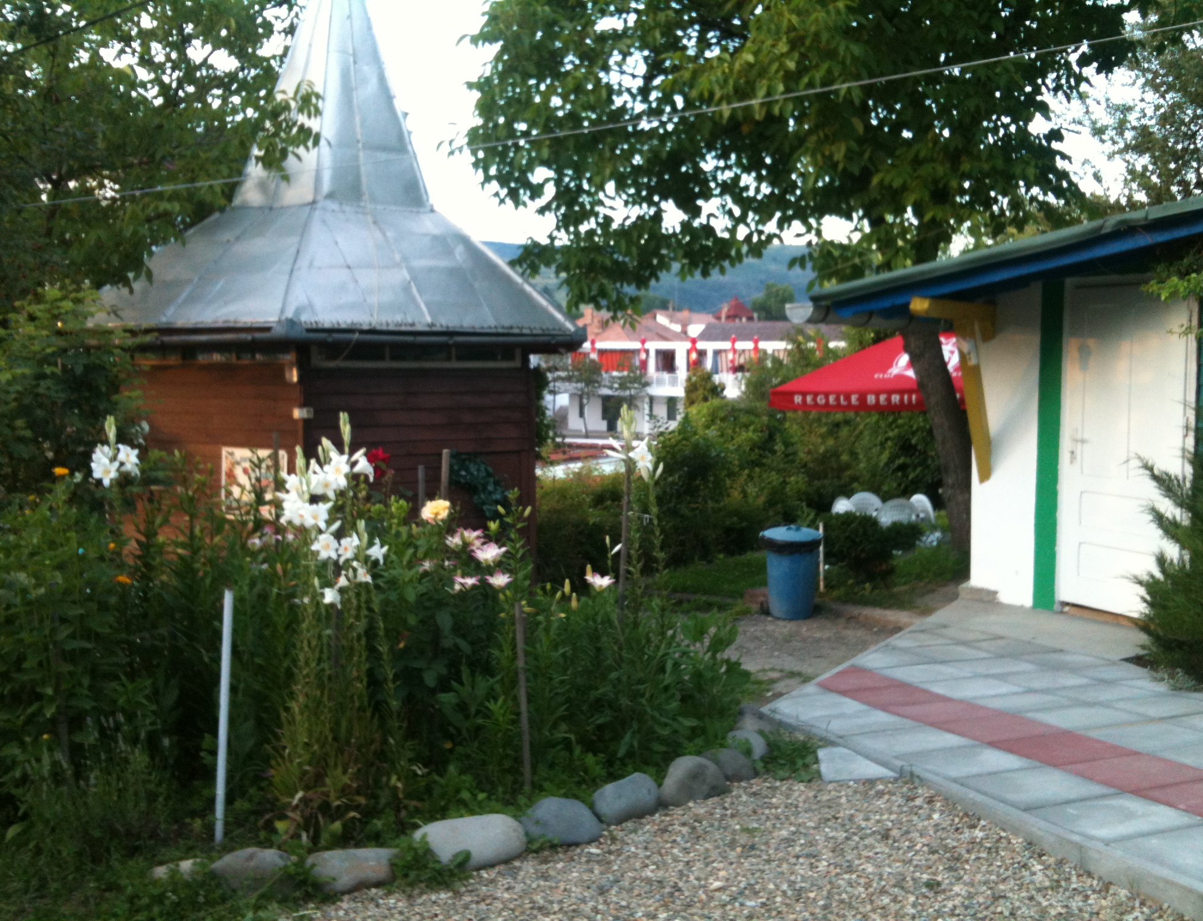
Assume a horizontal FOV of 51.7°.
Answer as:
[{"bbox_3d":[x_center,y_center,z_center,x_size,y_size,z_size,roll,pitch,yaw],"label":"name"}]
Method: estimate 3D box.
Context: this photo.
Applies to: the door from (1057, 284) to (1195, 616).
[{"bbox_3d":[3.215,-0.069,7.621,0.080,2.065,0.936,-3,6,-29],"label":"door"}]

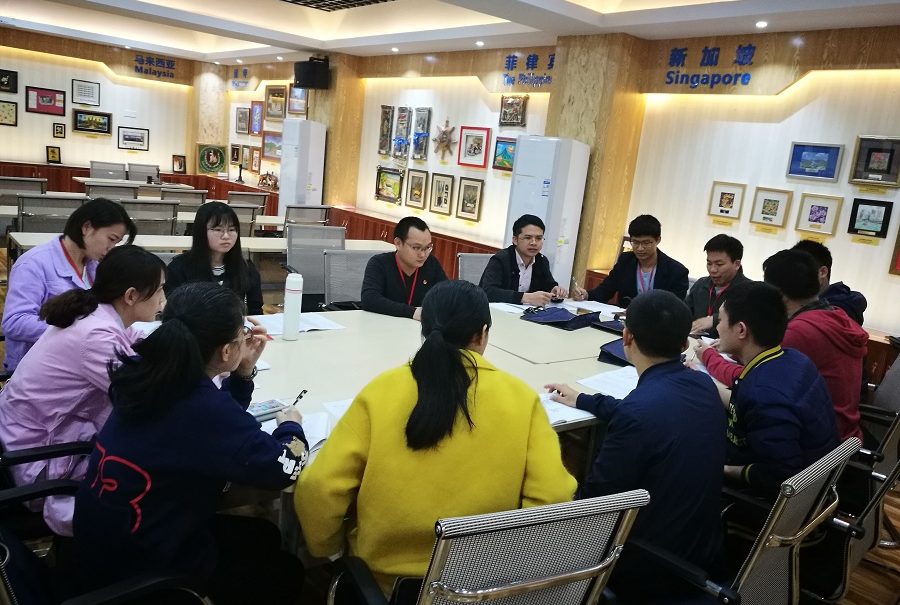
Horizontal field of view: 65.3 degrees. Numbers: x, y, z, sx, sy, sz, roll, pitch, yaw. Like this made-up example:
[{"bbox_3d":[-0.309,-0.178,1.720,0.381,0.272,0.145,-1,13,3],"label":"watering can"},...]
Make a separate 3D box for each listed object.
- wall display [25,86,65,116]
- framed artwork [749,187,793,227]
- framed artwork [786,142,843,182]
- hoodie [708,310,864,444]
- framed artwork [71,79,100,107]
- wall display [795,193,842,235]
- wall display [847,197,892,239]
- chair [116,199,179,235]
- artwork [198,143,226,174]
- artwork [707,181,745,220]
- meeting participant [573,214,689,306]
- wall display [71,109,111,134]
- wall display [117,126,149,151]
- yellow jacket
[{"bbox_3d":[-5.659,-2.811,9.835,0.487,0.345,0.030,-4,16,-40],"label":"wall display"},{"bbox_3d":[2.142,-0.629,4.664,0.035,0.243,0.248,-4,16,-40],"label":"framed artwork"},{"bbox_3d":[2.490,-0.964,4.812,0.030,0.242,0.350,-5,16,-40],"label":"framed artwork"},{"bbox_3d":[1.395,0.313,2.971,0.520,0.660,0.680,-3,15,-35],"label":"hoodie"},{"bbox_3d":[-5.250,-3.018,10.129,0.362,0.325,0.030,-4,16,-40],"label":"framed artwork"},{"bbox_3d":[2.340,-0.554,4.437,0.035,0.241,0.250,-4,16,-40],"label":"wall display"},{"bbox_3d":[2.532,-0.504,4.217,0.035,0.210,0.214,-4,16,-40],"label":"wall display"},{"bbox_3d":[-2.732,-0.461,6.203,0.560,0.950,0.600,-5,16,-40],"label":"chair"},{"bbox_3d":[-3.780,-2.254,11.134,0.520,0.490,0.040,-1,14,-33],"label":"artwork"},{"bbox_3d":[2.088,-0.771,5.306,0.030,0.257,0.255,-5,16,-40],"label":"artwork"},{"bbox_3d":[1.050,0.138,4.136,0.560,1.300,0.660,17,16,41],"label":"meeting participant"},{"bbox_3d":[-5.228,-2.624,10.269,0.530,0.334,0.030,-4,16,-40],"label":"wall display"},{"bbox_3d":[-5.240,-2.700,11.622,0.475,0.355,0.030,-5,16,-40],"label":"wall display"},{"bbox_3d":[-0.065,0.395,1.928,0.700,0.580,0.440,1,13,-21],"label":"yellow jacket"}]

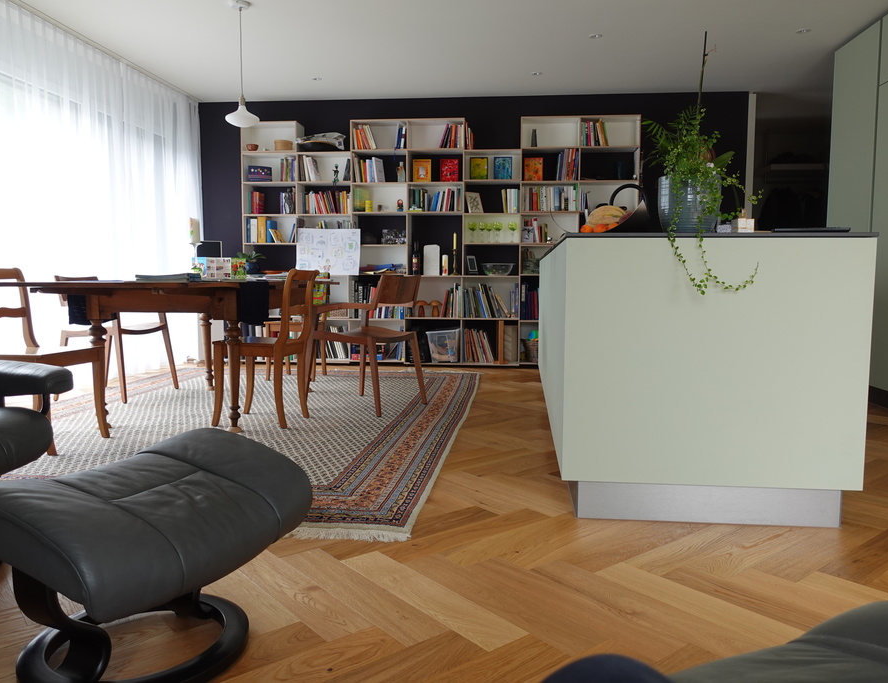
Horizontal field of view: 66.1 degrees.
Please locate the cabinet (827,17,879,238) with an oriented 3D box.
[{"bbox_3d":[3.164,-0.883,4.841,0.593,2.481,0.656,1,5,6],"label":"cabinet"}]

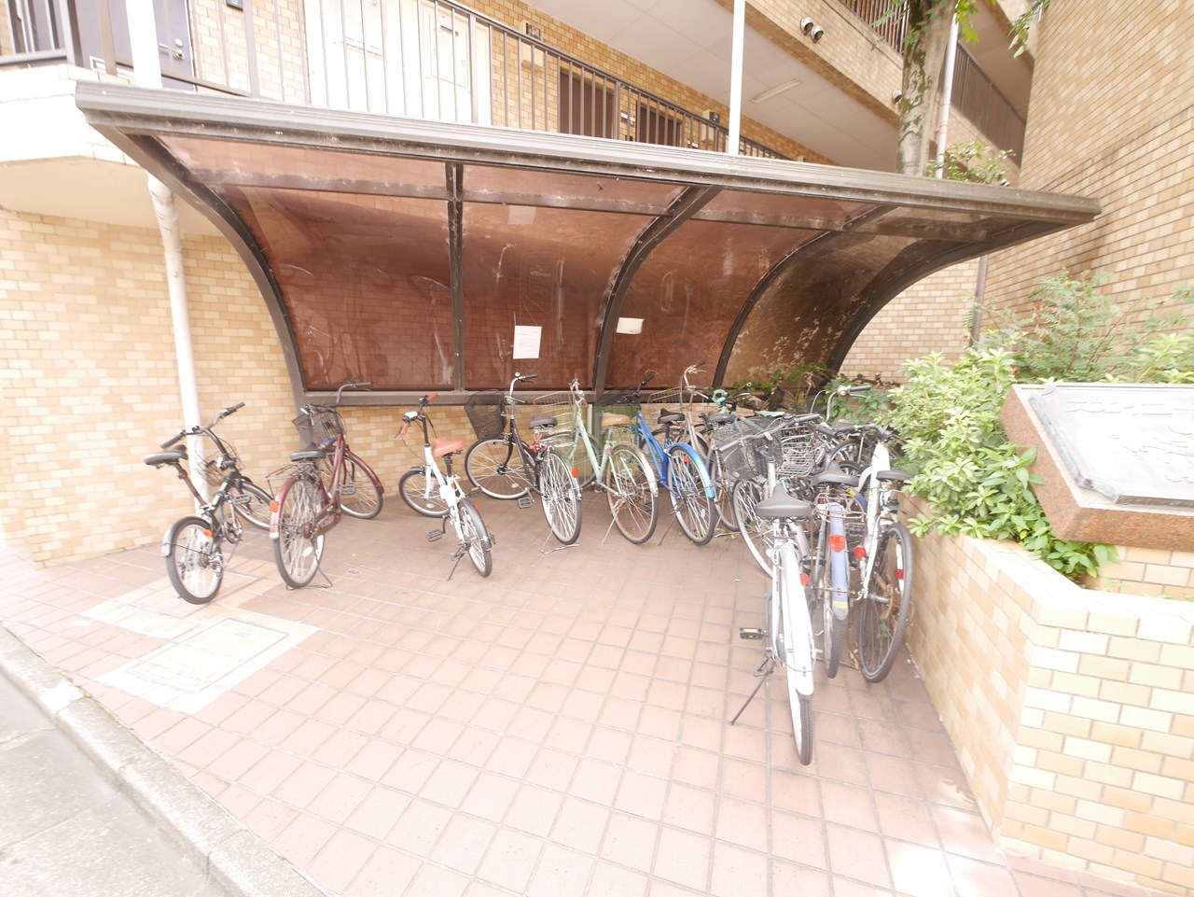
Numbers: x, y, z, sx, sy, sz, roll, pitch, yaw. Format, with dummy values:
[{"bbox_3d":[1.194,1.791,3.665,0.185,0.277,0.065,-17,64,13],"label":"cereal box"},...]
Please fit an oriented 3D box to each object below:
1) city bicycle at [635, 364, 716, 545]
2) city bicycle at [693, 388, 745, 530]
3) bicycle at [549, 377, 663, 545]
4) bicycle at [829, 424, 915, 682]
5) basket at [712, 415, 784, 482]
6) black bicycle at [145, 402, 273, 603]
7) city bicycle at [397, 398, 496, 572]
[{"bbox_3d":[0.468,0.016,3.837,0.570,1.070,1.800,-6,13,-16],"label":"city bicycle"},{"bbox_3d":[0.888,-0.062,4.104,0.570,1.080,1.780,-4,12,-9],"label":"city bicycle"},{"bbox_3d":[-0.018,0.034,3.807,0.570,1.060,1.760,-6,13,-24],"label":"bicycle"},{"bbox_3d":[1.415,0.373,2.512,0.580,0.990,1.730,7,13,19],"label":"bicycle"},{"bbox_3d":[0.817,0.005,2.620,0.340,0.250,0.280,-5,13,-23],"label":"basket"},{"bbox_3d":[-2.427,0.280,3.094,0.550,1.000,1.460,-7,13,-16],"label":"black bicycle"},{"bbox_3d":[-1.032,0.208,3.293,0.520,1.000,1.500,-10,15,-32],"label":"city bicycle"}]

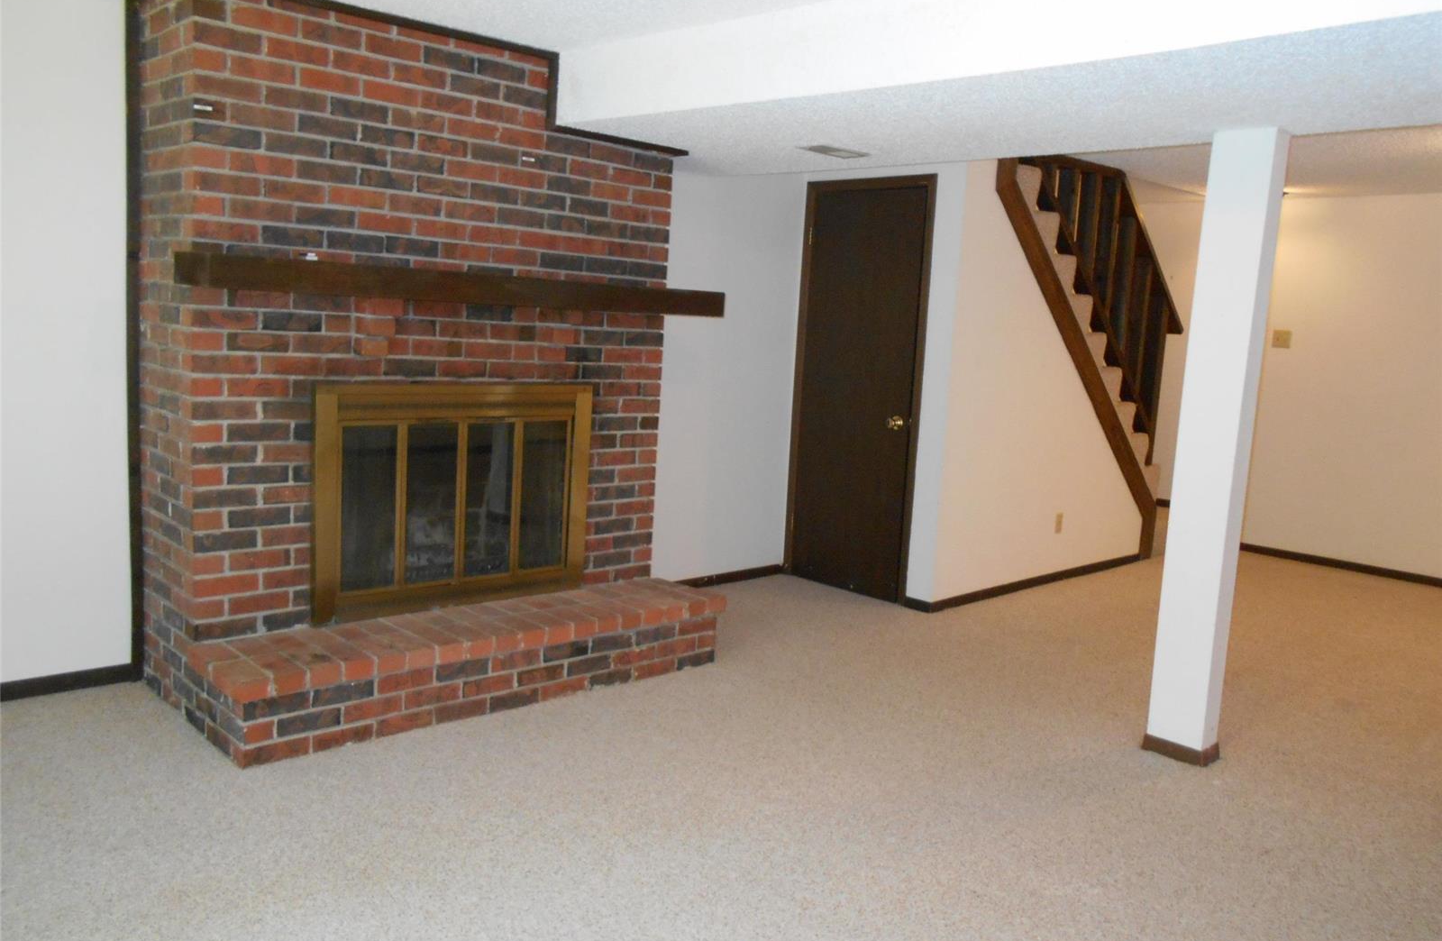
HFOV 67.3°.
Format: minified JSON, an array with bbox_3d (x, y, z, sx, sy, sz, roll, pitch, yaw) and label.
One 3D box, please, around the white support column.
[{"bbox_3d":[1.591,-0.054,3.484,0.140,2.006,0.205,-3,10,-43],"label":"white support column"}]

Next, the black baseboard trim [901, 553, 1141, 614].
[{"bbox_3d":[1.789,0.602,6.095,2.245,0.068,0.150,-3,10,-43],"label":"black baseboard trim"}]

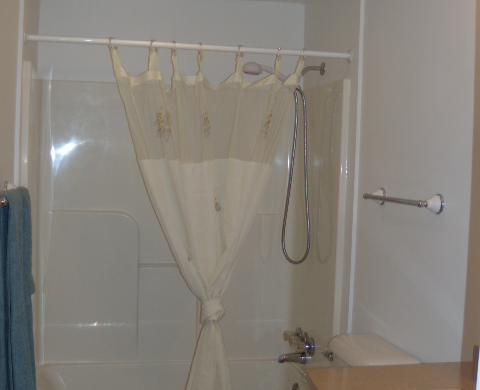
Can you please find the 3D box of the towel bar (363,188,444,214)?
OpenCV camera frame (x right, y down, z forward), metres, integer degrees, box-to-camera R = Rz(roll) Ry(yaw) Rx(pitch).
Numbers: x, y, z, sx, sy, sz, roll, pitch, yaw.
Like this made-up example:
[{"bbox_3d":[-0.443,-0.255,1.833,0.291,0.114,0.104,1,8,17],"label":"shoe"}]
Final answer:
[{"bbox_3d":[0.568,0.016,2.389,0.077,0.068,0.527,1,4,-11],"label":"towel bar"}]

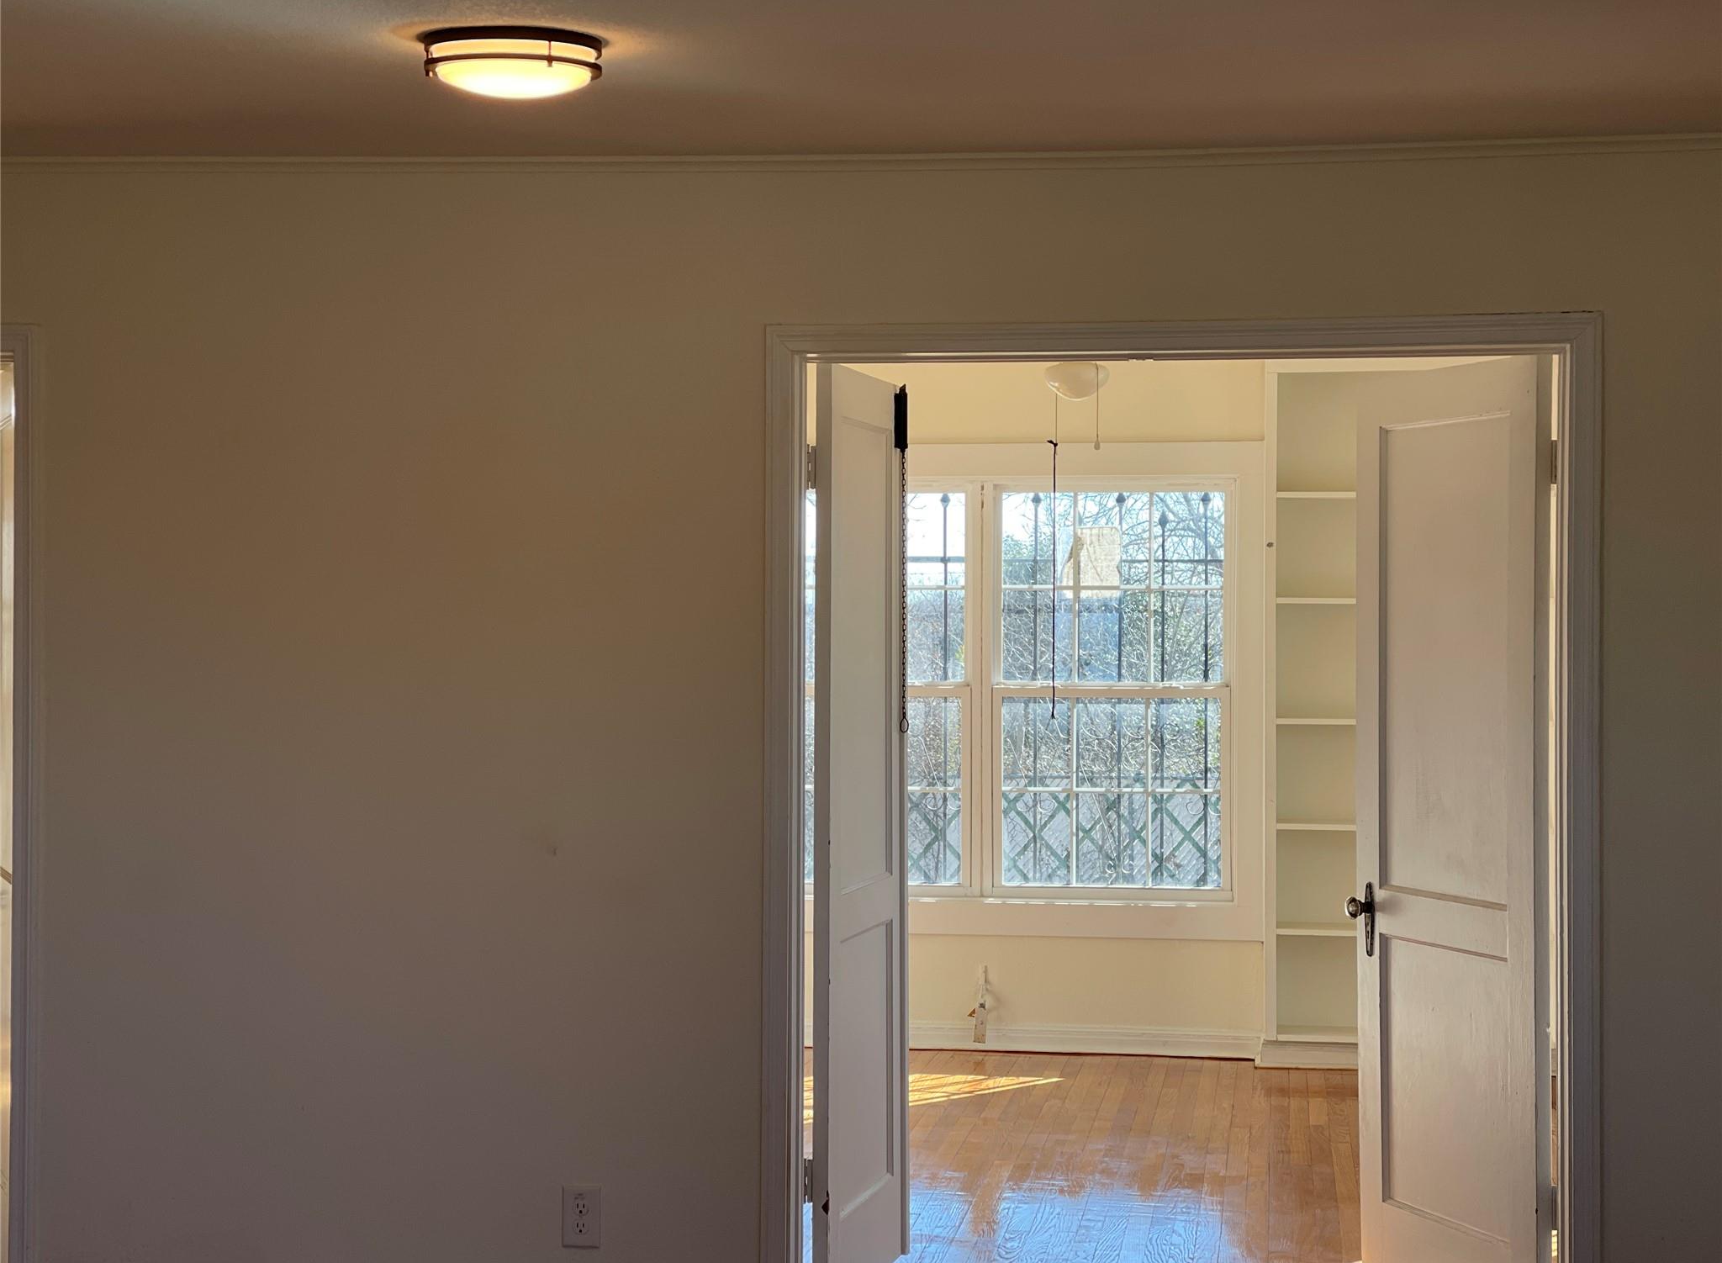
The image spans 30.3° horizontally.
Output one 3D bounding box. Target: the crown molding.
[{"bbox_3d":[-0.062,-0.972,6.556,3.700,0.036,0.030,0,0,7],"label":"crown molding"}]

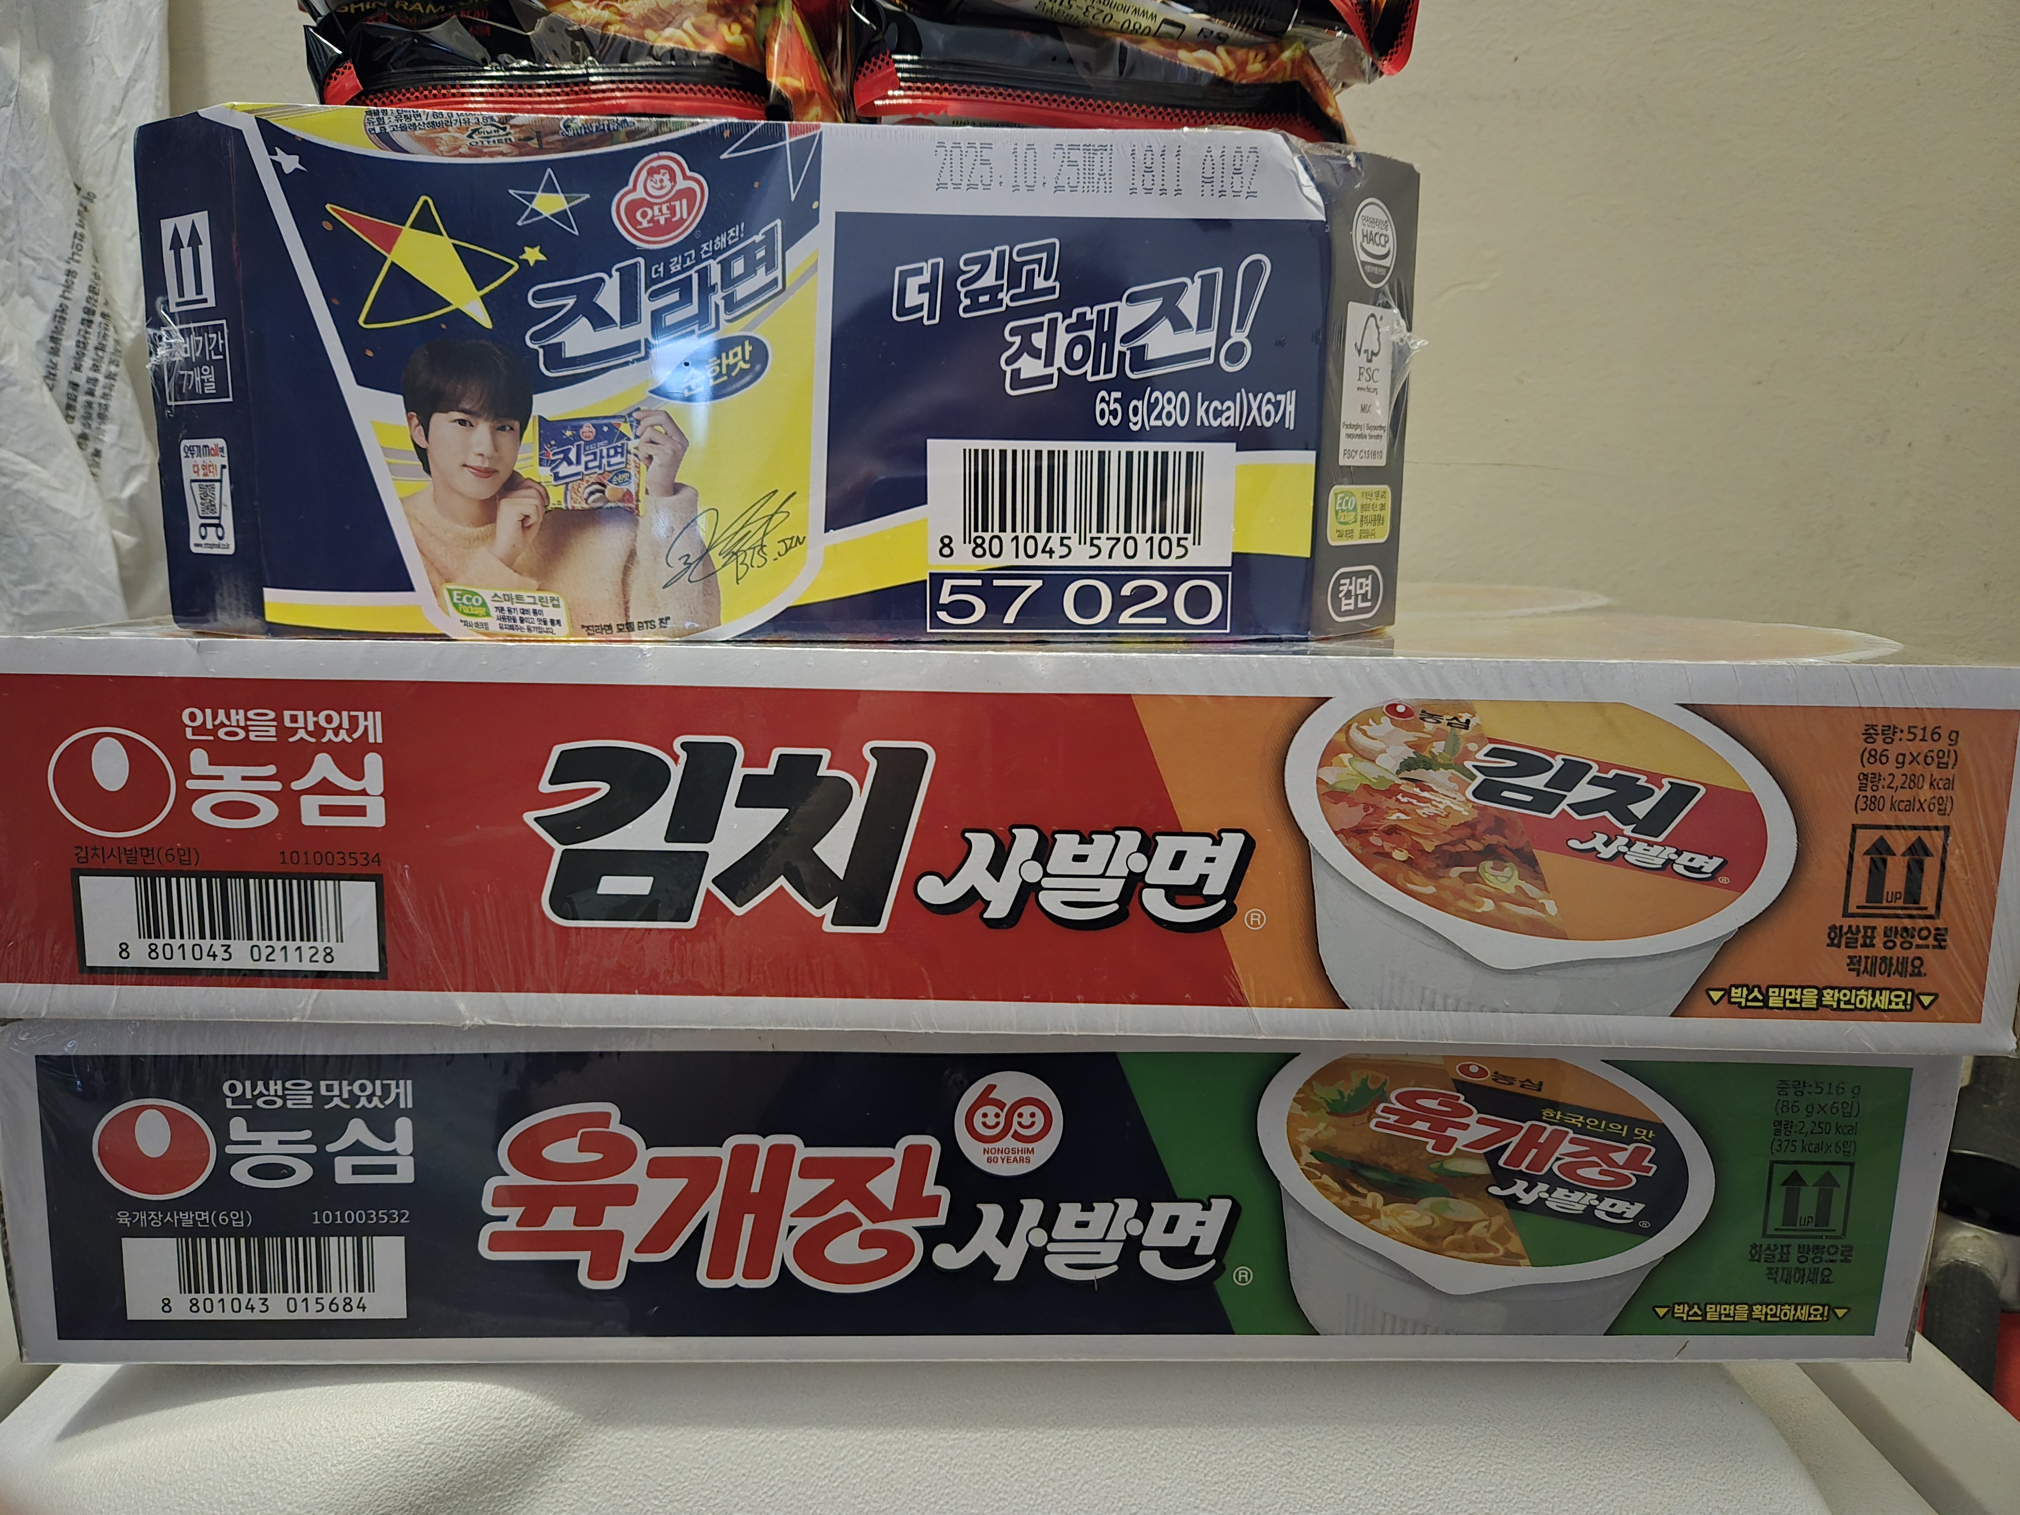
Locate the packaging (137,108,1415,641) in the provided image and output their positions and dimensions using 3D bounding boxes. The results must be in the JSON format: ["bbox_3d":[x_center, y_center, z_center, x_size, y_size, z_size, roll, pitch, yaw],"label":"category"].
[{"bbox_3d":[-0.054,-0.097,0.392,0.290,0.110,0.195,0,9,-5],"label":"packaging"}]

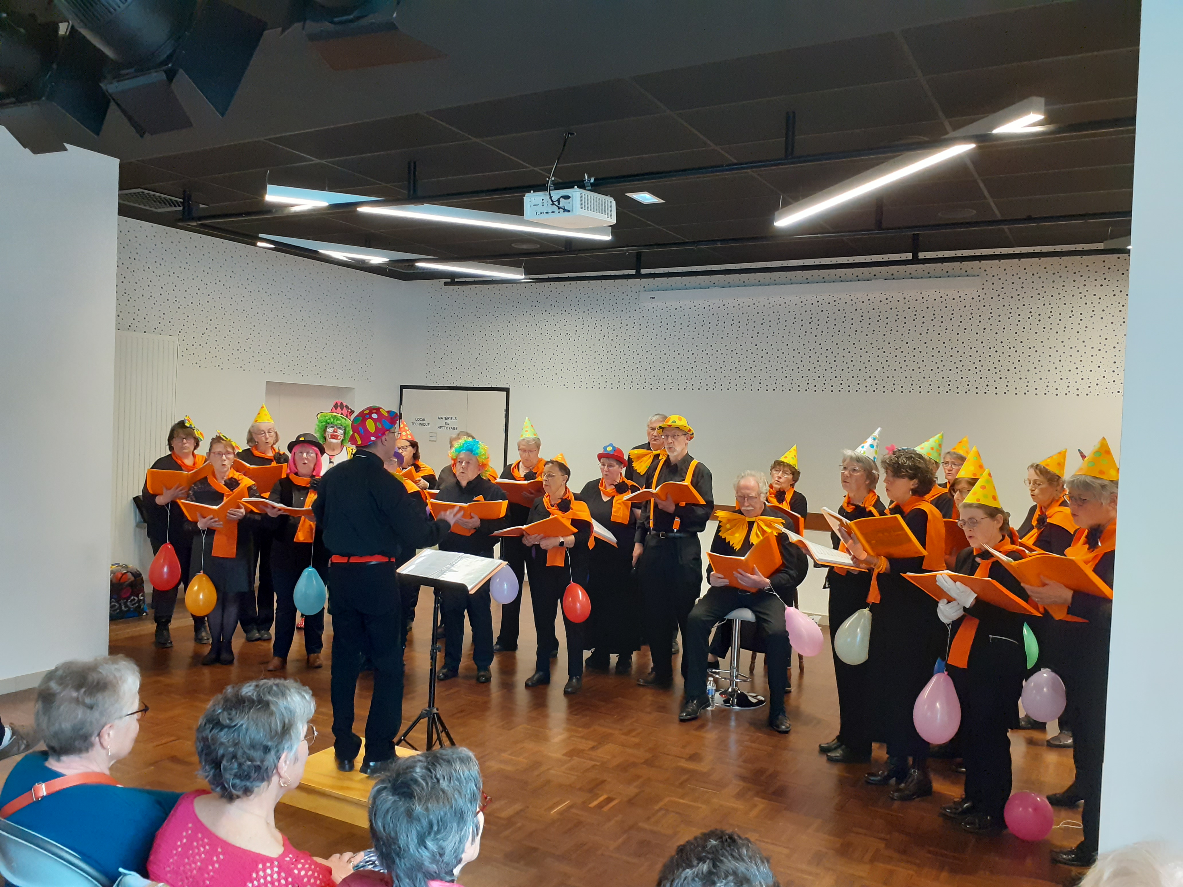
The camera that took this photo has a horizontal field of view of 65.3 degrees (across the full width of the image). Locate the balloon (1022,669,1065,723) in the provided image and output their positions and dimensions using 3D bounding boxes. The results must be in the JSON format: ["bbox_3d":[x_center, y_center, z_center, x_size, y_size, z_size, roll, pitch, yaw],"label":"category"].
[{"bbox_3d":[2.000,1.116,4.080,0.205,0.240,0.205,2,1,0],"label":"balloon"}]

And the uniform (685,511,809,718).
[{"bbox_3d":[0.989,1.027,5.780,0.640,1.200,0.620,2,1,16],"label":"uniform"}]

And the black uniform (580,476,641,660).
[{"bbox_3d":[0.129,0.890,6.603,0.500,1.290,0.400,3,1,20],"label":"black uniform"}]

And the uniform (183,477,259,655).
[{"bbox_3d":[-2.558,0.855,6.394,0.500,1.270,0.400,2,1,-14],"label":"uniform"}]

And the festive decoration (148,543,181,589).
[{"bbox_3d":[-3.120,0.899,6.750,0.215,0.335,0.215,5,0,-25],"label":"festive decoration"}]

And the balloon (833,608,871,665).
[{"bbox_3d":[1.372,1.003,4.780,0.212,0.295,0.212,15,0,15],"label":"balloon"}]

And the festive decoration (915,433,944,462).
[{"bbox_3d":[1.830,0.023,5.000,0.160,0.160,0.160,32,-3,-18],"label":"festive decoration"}]

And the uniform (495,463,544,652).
[{"bbox_3d":[-0.496,0.848,7.030,0.490,1.420,0.360,2,1,7],"label":"uniform"}]

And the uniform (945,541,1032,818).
[{"bbox_3d":[1.807,1.079,4.200,0.340,1.240,0.420,2,1,-33],"label":"uniform"}]

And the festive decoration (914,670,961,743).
[{"bbox_3d":[1.536,1.175,4.101,0.210,0.325,0.210,2,1,0],"label":"festive decoration"}]

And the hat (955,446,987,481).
[{"bbox_3d":[2.040,0.107,4.950,0.155,0.175,0.155,7,-3,-30],"label":"hat"}]

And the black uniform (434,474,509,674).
[{"bbox_3d":[-0.813,0.868,6.280,0.500,1.340,0.330,2,1,12],"label":"black uniform"}]

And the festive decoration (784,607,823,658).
[{"bbox_3d":[1.276,1.141,5.600,0.210,0.325,0.210,-30,0,11],"label":"festive decoration"}]

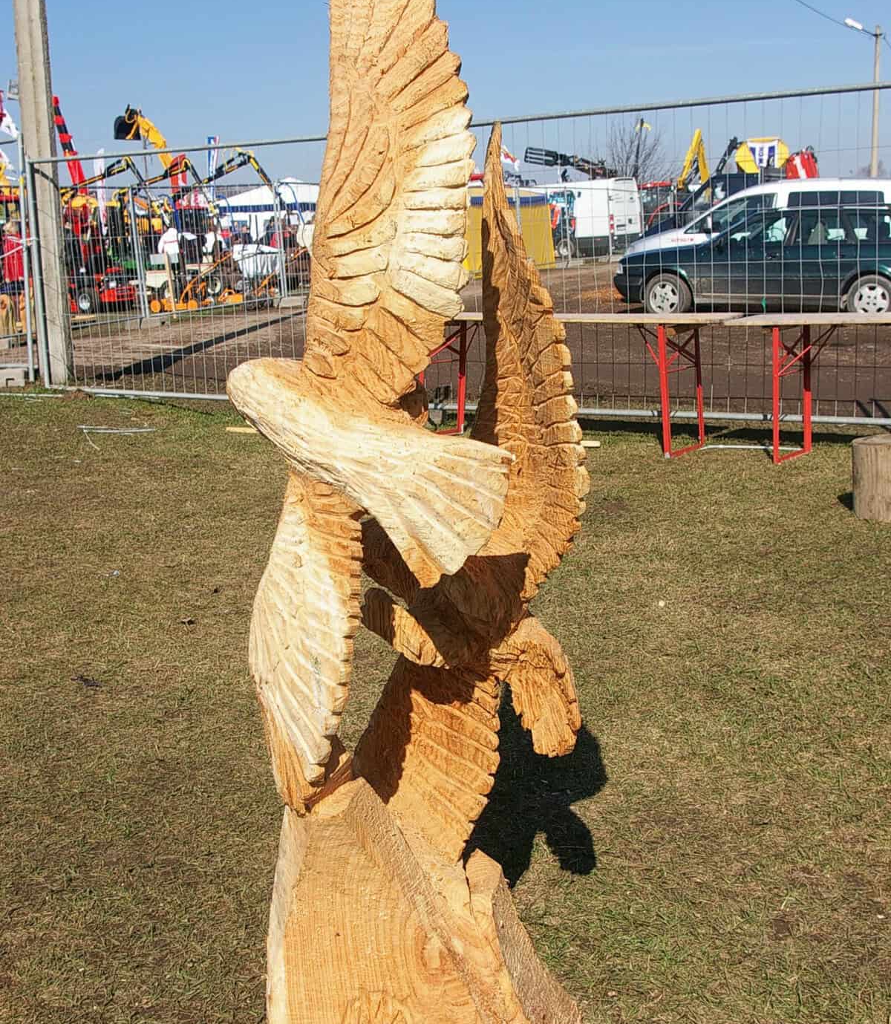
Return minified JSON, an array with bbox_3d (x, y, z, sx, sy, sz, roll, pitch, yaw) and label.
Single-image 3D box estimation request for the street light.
[{"bbox_3d":[17.089,-15.633,55.055,1.576,8.887,0.350,1,12,12],"label":"street light"}]

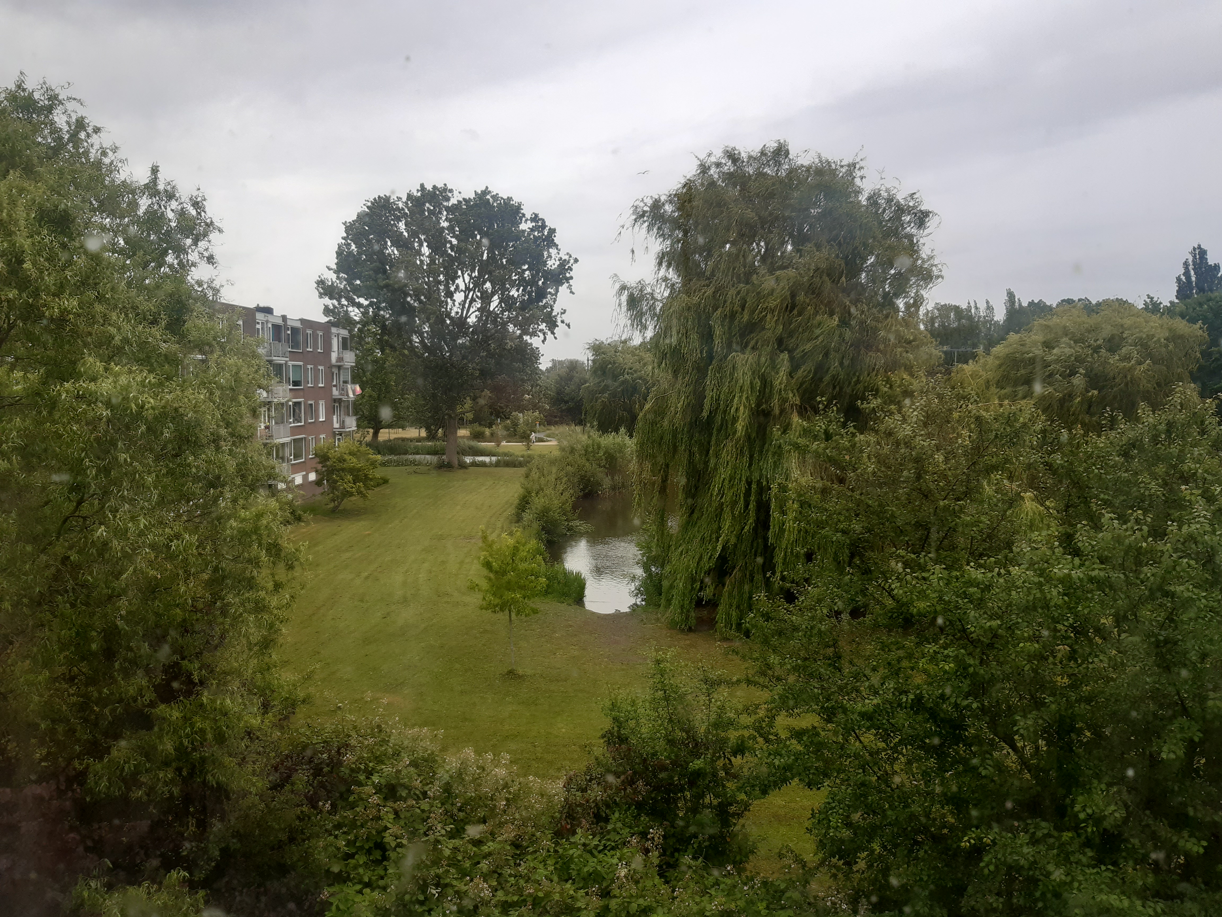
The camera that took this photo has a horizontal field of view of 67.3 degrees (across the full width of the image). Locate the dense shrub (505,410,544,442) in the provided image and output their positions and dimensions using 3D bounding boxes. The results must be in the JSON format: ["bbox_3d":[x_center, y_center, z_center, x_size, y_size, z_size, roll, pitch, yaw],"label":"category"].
[{"bbox_3d":[-14.374,-5.428,151.026,6.300,5.200,5.500,0,4,-5],"label":"dense shrub"}]

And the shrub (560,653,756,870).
[{"bbox_3d":[0.930,5.488,18.071,3.600,3.700,3.200,0,4,3],"label":"shrub"}]

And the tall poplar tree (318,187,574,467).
[{"bbox_3d":[-17.448,-13.603,97.246,26.000,29.500,24.000,-1,4,-10],"label":"tall poplar tree"}]

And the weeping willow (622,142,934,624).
[{"bbox_3d":[7.013,-3.357,37.353,12.500,18.400,12.000,1,4,11],"label":"weeping willow"}]

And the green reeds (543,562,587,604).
[{"bbox_3d":[-1.928,5.341,39.021,1.900,1.200,2.400,0,4,-3],"label":"green reeds"}]

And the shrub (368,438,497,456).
[{"bbox_3d":[-23.648,-1.297,121.254,16.800,2.300,3.500,0,4,0],"label":"shrub"}]

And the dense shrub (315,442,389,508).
[{"bbox_3d":[-18.436,1.227,65.283,5.200,5.000,4.800,-1,5,-16],"label":"dense shrub"}]

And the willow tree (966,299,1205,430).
[{"bbox_3d":[30.830,-2.928,59.939,14.300,14.500,14.020,3,5,27],"label":"willow tree"}]

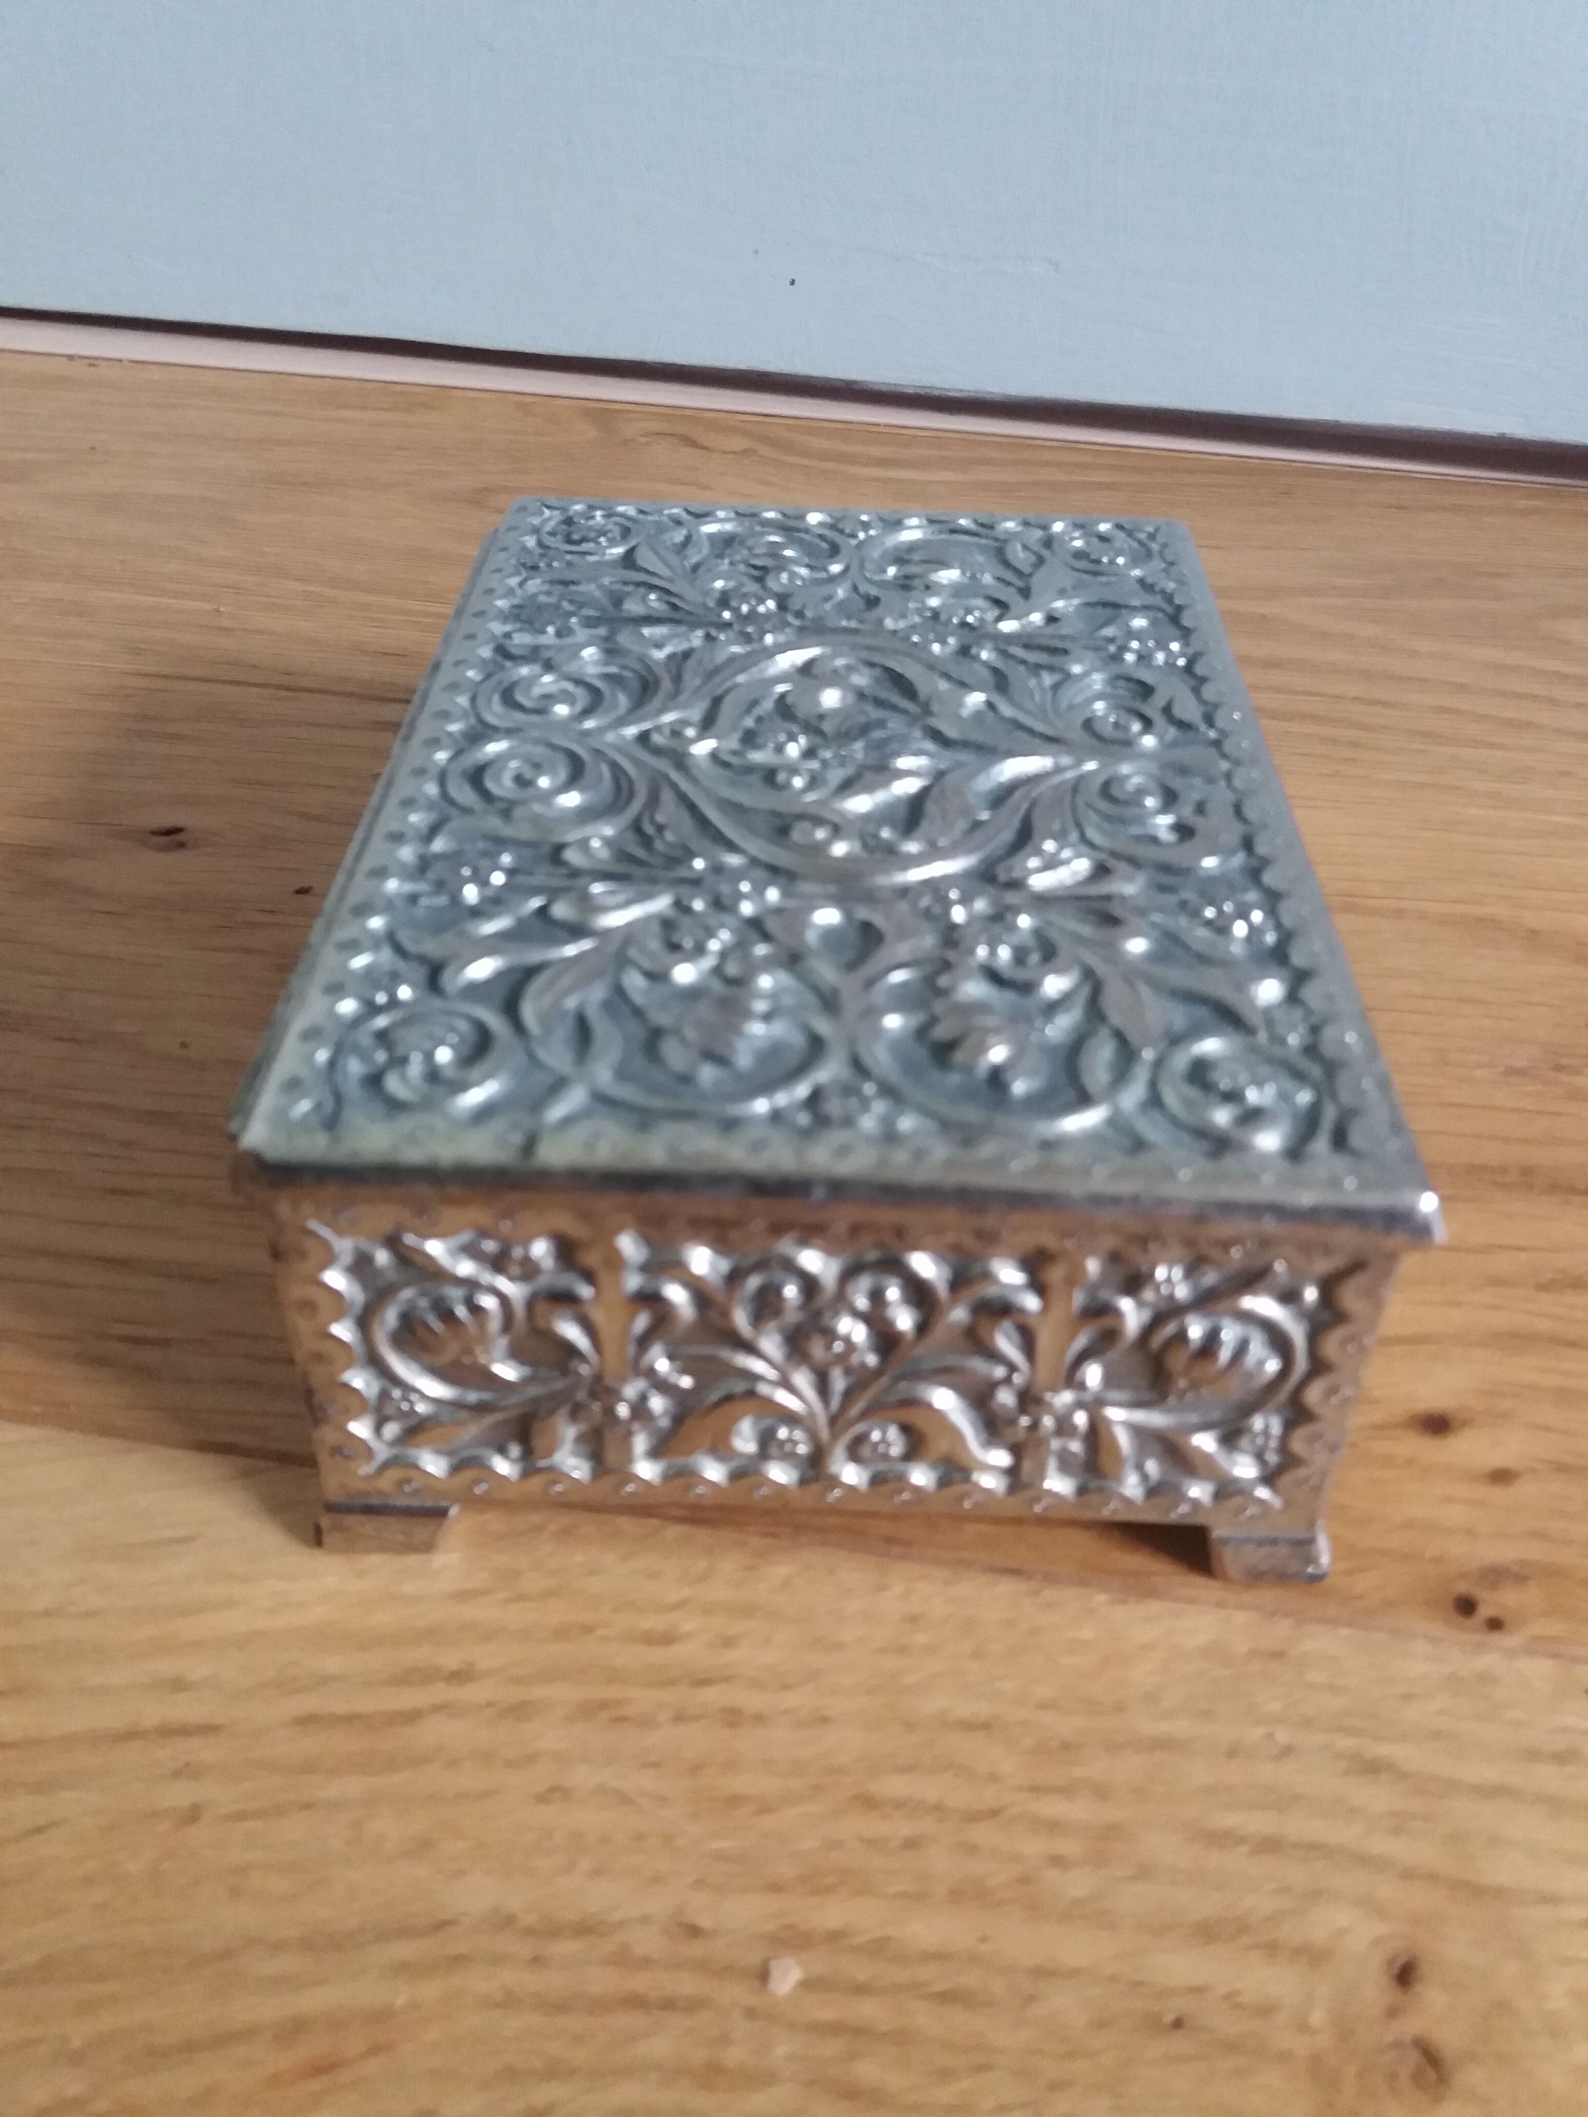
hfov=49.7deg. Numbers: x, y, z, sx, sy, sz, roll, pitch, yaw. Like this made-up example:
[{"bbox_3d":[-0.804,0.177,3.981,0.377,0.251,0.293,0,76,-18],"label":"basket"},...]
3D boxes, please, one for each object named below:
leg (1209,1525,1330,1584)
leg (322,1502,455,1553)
[{"bbox_3d":[0.053,0.051,0.195,0.014,0.008,0.014,2,40,1],"label":"leg"},{"bbox_3d":[-0.045,0.048,0.196,0.015,0.008,0.014,2,40,1],"label":"leg"}]

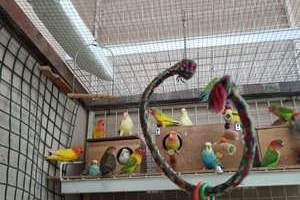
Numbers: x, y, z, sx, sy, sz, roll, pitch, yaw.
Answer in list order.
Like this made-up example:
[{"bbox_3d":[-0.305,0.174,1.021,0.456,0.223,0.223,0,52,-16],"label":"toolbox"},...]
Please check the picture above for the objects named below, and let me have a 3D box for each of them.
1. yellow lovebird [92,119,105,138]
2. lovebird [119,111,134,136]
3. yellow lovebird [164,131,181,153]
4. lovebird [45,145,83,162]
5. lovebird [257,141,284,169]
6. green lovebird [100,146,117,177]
[{"bbox_3d":[-0.206,0.117,1.245,0.046,0.080,0.085,13,-26,-32],"label":"yellow lovebird"},{"bbox_3d":[-0.092,0.095,1.224,0.050,0.094,0.085,2,-22,-8],"label":"lovebird"},{"bbox_3d":[0.080,0.151,1.129,0.053,0.085,0.105,-5,-22,8],"label":"yellow lovebird"},{"bbox_3d":[-0.290,0.185,1.058,0.122,0.059,0.046,7,-23,-20],"label":"lovebird"},{"bbox_3d":[0.381,0.171,0.979,0.082,0.093,0.048,-7,-22,13],"label":"lovebird"},{"bbox_3d":[-0.136,0.202,1.027,0.068,0.095,0.048,19,-29,-41],"label":"green lovebird"}]

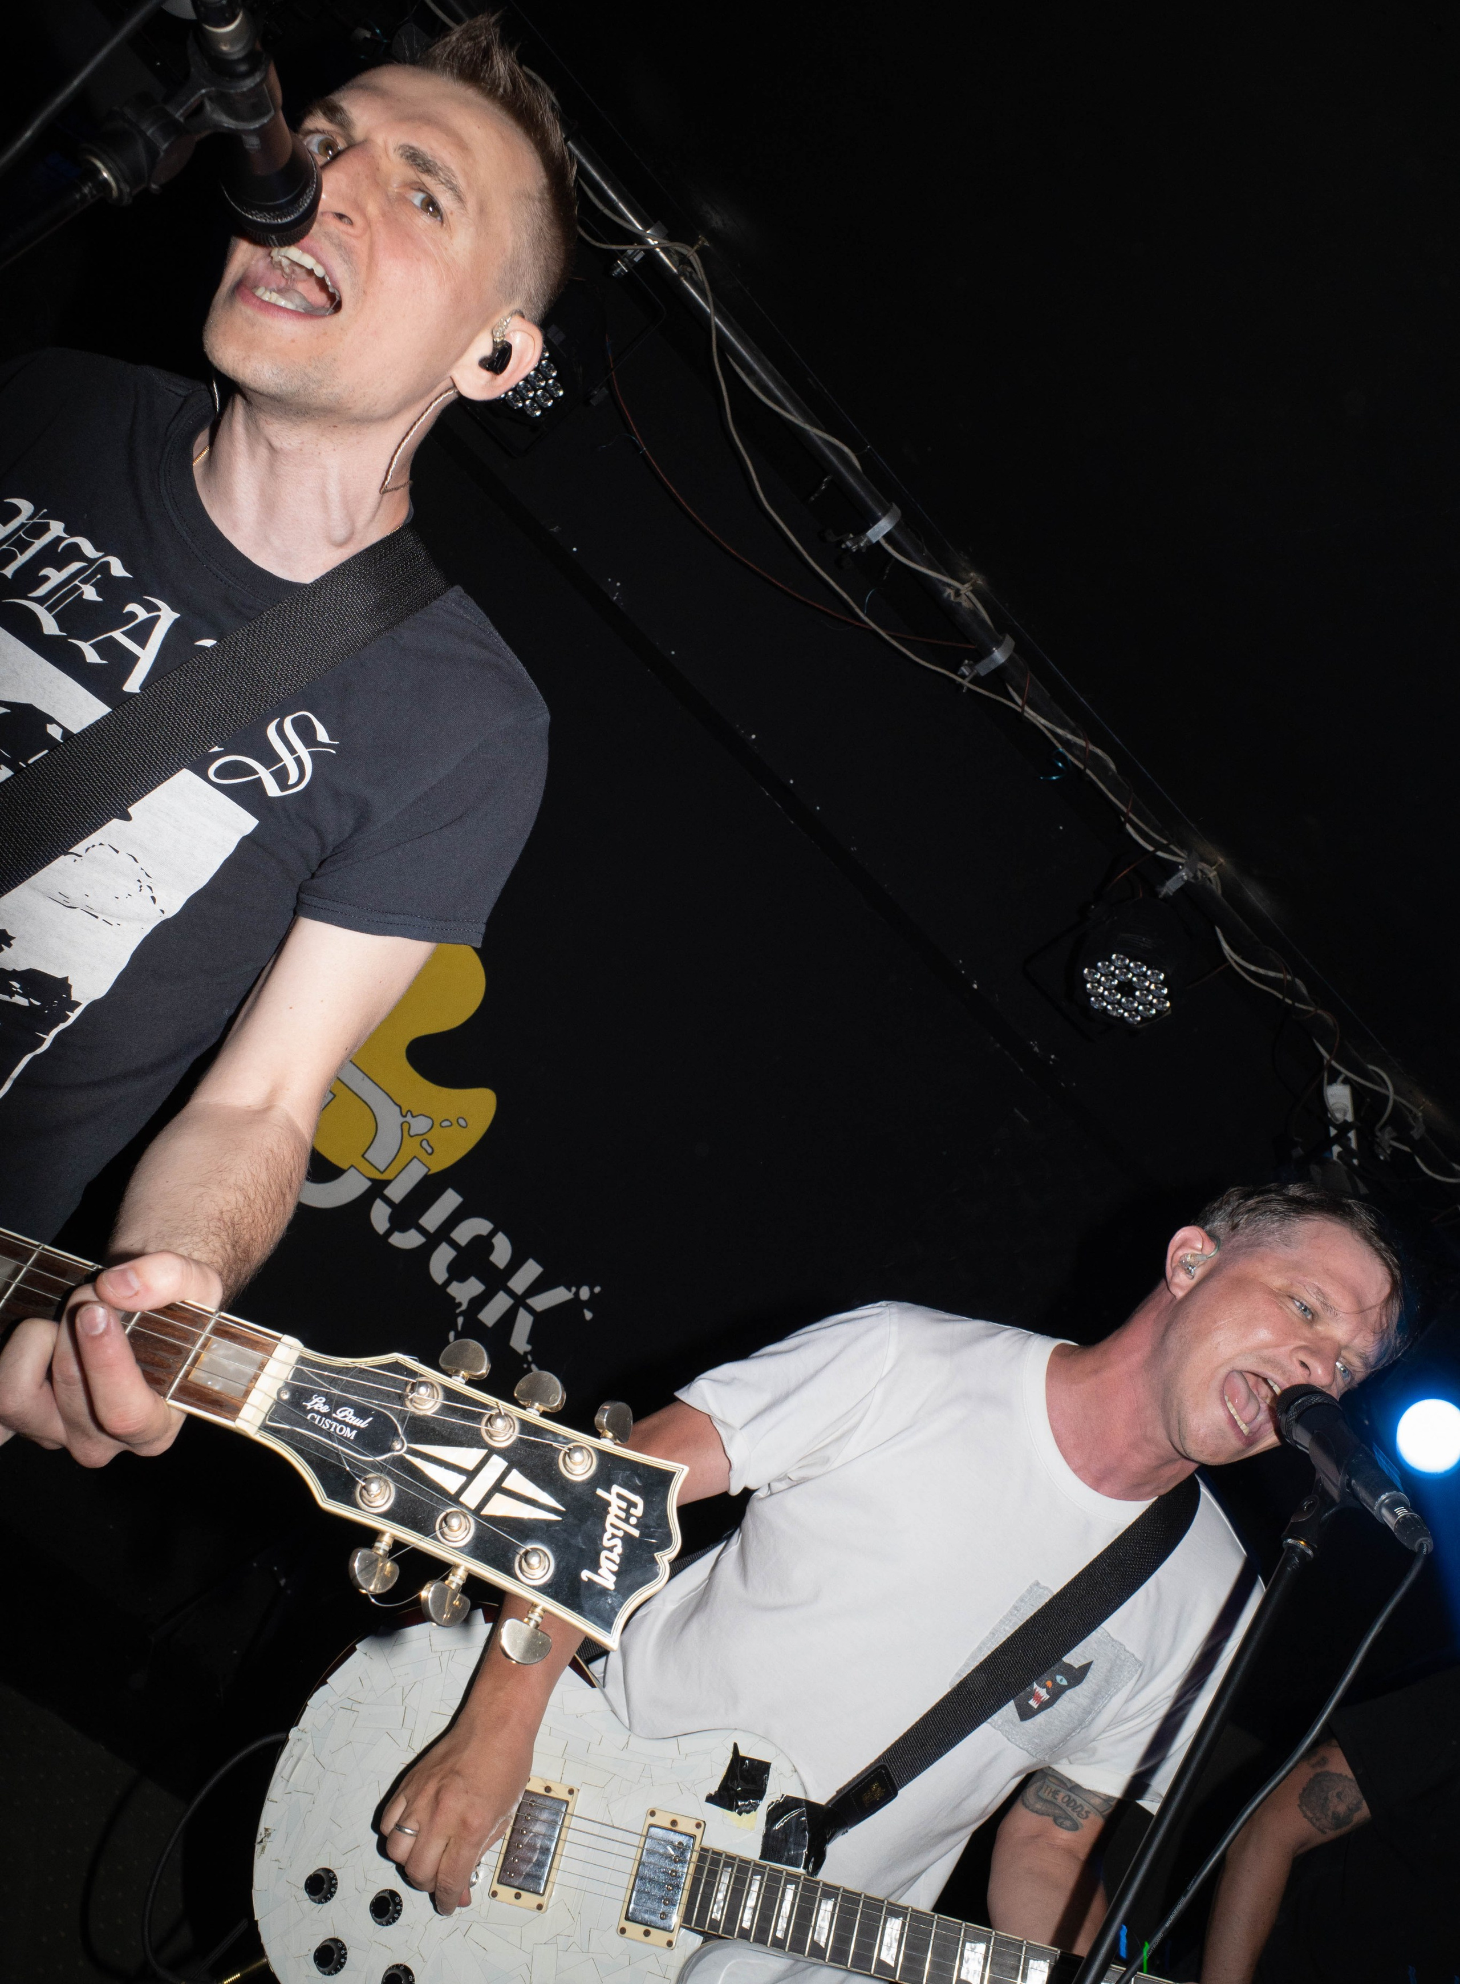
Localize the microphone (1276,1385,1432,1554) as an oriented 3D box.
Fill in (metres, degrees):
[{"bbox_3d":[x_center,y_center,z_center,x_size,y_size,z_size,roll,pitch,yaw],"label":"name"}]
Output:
[{"bbox_3d":[0.437,0.332,1.182,0.050,0.050,0.205,43,6,-10],"label":"microphone"}]

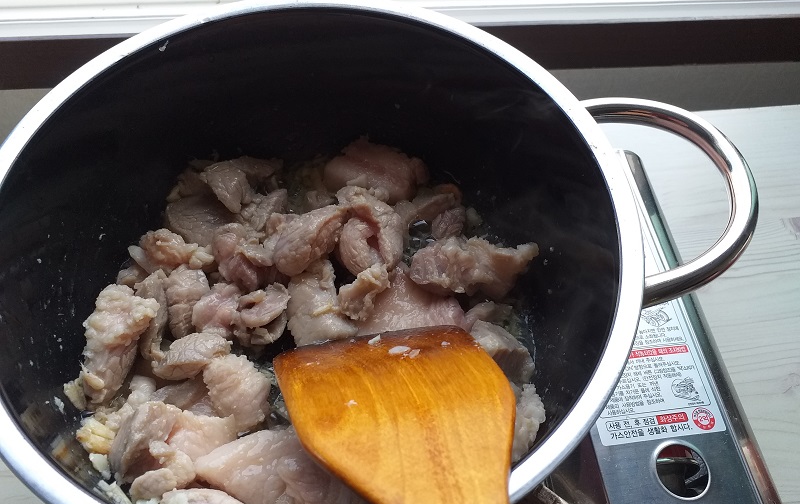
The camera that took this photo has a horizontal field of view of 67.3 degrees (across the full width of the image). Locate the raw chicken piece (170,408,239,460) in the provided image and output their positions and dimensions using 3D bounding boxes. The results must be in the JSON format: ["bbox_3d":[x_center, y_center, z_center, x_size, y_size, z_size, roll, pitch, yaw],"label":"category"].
[{"bbox_3d":[-0.093,0.086,0.285,0.034,0.018,0.024,8,60,2],"label":"raw chicken piece"}]

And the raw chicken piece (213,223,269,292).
[{"bbox_3d":[-0.086,0.003,0.327,0.028,0.024,0.035,-27,63,-18],"label":"raw chicken piece"}]

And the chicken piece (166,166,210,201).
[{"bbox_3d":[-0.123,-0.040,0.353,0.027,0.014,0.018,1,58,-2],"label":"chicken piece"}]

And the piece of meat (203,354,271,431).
[{"bbox_3d":[-0.079,0.068,0.290,0.026,0.026,0.034,-35,66,-22],"label":"piece of meat"}]

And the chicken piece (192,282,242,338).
[{"bbox_3d":[-0.094,0.031,0.311,0.022,0.023,0.027,14,58,6],"label":"chicken piece"}]

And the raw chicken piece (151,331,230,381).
[{"bbox_3d":[-0.103,0.052,0.297,0.039,0.018,0.023,-11,61,-9],"label":"raw chicken piece"}]

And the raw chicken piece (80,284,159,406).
[{"bbox_3d":[-0.136,0.045,0.295,0.030,0.023,0.055,0,58,-3],"label":"raw chicken piece"}]

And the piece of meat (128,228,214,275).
[{"bbox_3d":[-0.123,0.000,0.325,0.044,0.015,0.018,8,58,2],"label":"piece of meat"}]

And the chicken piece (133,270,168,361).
[{"bbox_3d":[-0.130,0.033,0.313,0.020,0.027,0.045,-5,58,-6],"label":"chicken piece"}]

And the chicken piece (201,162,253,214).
[{"bbox_3d":[-0.099,-0.036,0.342,0.027,0.013,0.028,-20,62,-15],"label":"chicken piece"}]

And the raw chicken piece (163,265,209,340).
[{"bbox_3d":[-0.110,0.026,0.313,0.023,0.018,0.034,-3,59,-5],"label":"raw chicken piece"}]

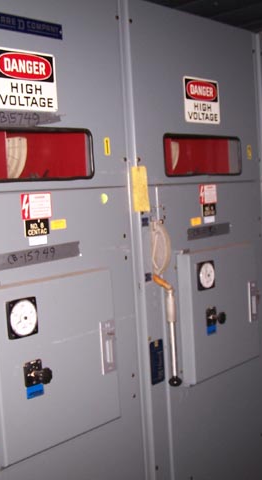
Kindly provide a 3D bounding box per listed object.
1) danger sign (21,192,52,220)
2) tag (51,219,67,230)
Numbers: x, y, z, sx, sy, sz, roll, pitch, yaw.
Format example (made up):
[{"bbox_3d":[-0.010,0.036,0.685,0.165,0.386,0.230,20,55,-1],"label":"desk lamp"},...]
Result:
[{"bbox_3d":[-0.285,-0.103,2.143,0.004,0.077,0.122,0,5,39],"label":"danger sign"},{"bbox_3d":[-0.226,-0.049,2.218,0.004,0.030,0.067,0,5,39],"label":"tag"}]

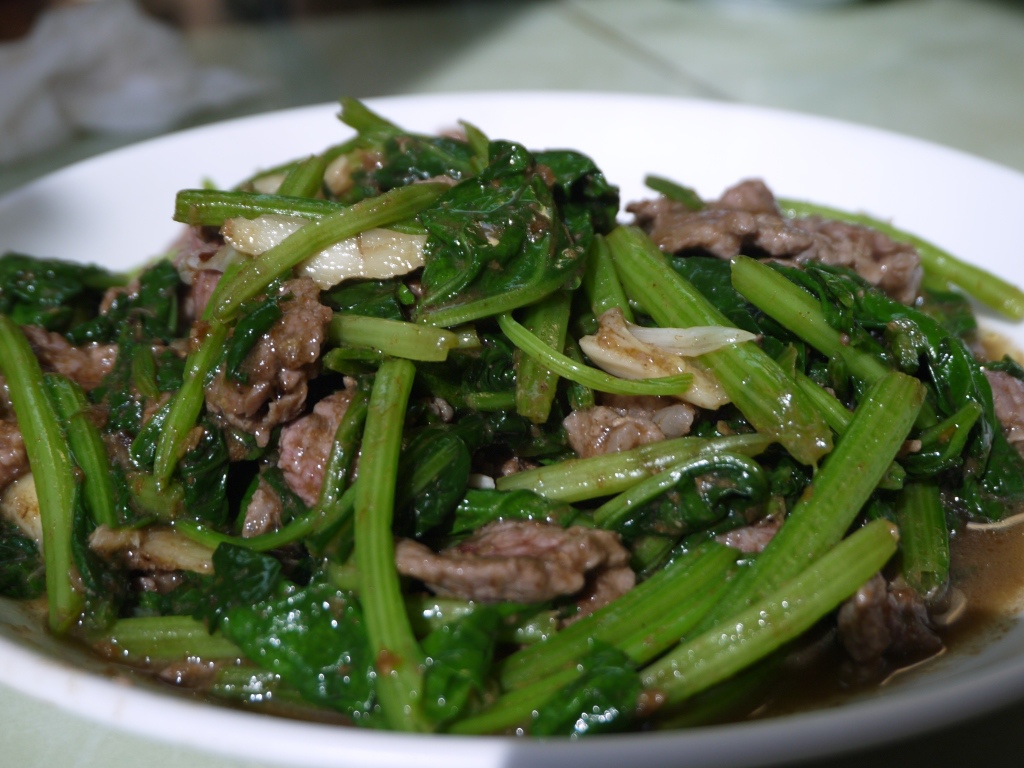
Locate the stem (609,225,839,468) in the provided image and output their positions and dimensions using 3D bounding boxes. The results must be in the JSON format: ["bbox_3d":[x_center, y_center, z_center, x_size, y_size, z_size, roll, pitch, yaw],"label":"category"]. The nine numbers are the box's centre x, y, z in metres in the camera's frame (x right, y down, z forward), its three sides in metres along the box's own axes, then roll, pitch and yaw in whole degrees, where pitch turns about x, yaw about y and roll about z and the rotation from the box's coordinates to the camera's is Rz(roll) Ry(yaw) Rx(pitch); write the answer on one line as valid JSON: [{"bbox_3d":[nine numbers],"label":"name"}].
[{"bbox_3d":[0.036,-0.008,0.264,0.011,0.008,0.068,-10,35,-17],"label":"stem"}]

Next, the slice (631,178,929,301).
[{"bbox_3d":[0.055,-0.029,0.313,0.060,0.013,0.021,15,31,16],"label":"slice"}]

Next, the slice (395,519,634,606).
[{"bbox_3d":[0.001,0.025,0.209,0.035,0.009,0.015,4,28,2],"label":"slice"}]

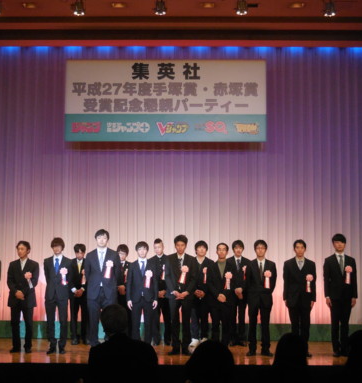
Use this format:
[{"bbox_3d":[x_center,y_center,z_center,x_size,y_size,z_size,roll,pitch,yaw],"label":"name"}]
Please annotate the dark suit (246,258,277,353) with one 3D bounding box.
[{"bbox_3d":[1.183,1.694,11.414,0.447,1.402,0.280,0,-5,0],"label":"dark suit"}]

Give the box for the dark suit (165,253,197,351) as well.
[{"bbox_3d":[0.011,1.660,11.540,0.482,1.478,0.280,0,-5,0],"label":"dark suit"}]

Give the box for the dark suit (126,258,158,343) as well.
[{"bbox_3d":[-0.568,1.701,11.612,0.478,1.412,0.280,0,-5,0],"label":"dark suit"}]

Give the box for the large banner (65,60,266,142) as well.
[{"bbox_3d":[-0.265,-1.573,13.350,3.506,1.435,0.060,0,-5,0],"label":"large banner"}]

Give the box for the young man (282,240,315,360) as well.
[{"bbox_3d":[1.732,1.567,11.351,0.506,1.710,0.310,0,-5,0],"label":"young man"}]

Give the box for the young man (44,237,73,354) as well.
[{"bbox_3d":[-1.810,1.564,11.560,0.440,1.724,0.310,0,-5,0],"label":"young man"}]

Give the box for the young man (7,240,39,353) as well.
[{"bbox_3d":[-2.354,1.597,11.682,0.490,1.675,0.310,0,-5,0],"label":"young man"}]

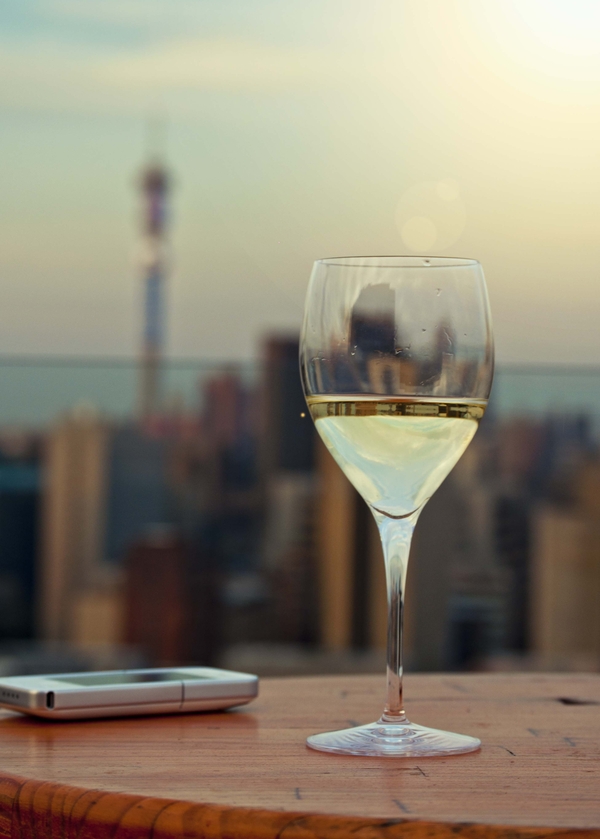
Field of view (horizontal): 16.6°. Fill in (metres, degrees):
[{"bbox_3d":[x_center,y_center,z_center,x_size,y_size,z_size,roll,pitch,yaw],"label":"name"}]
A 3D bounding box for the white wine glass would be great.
[{"bbox_3d":[0.042,0.036,0.886,0.084,0.207,0.084,1,0,0],"label":"white wine glass"}]

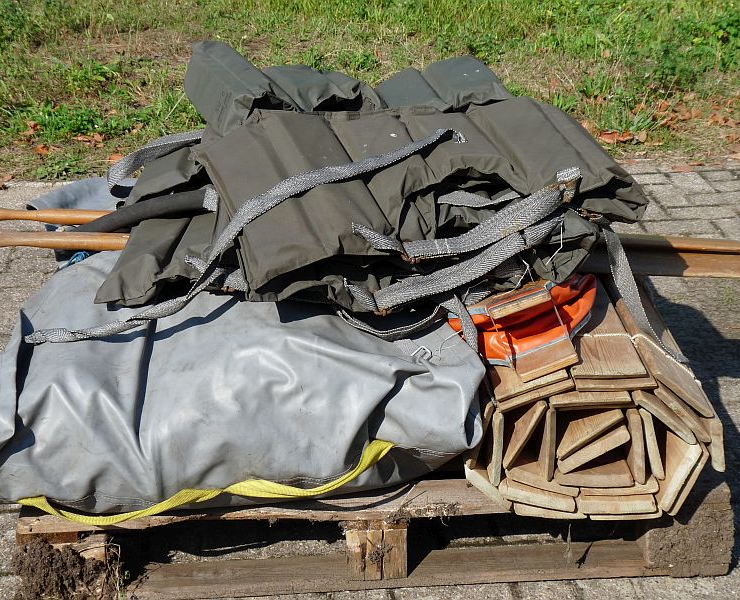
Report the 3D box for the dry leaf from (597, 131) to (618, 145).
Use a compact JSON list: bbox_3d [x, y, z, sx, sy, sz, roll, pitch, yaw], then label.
[{"bbox_3d":[0.782,-0.531,4.776,0.073,0.032,0.055,-3,24,-6],"label":"dry leaf"}]

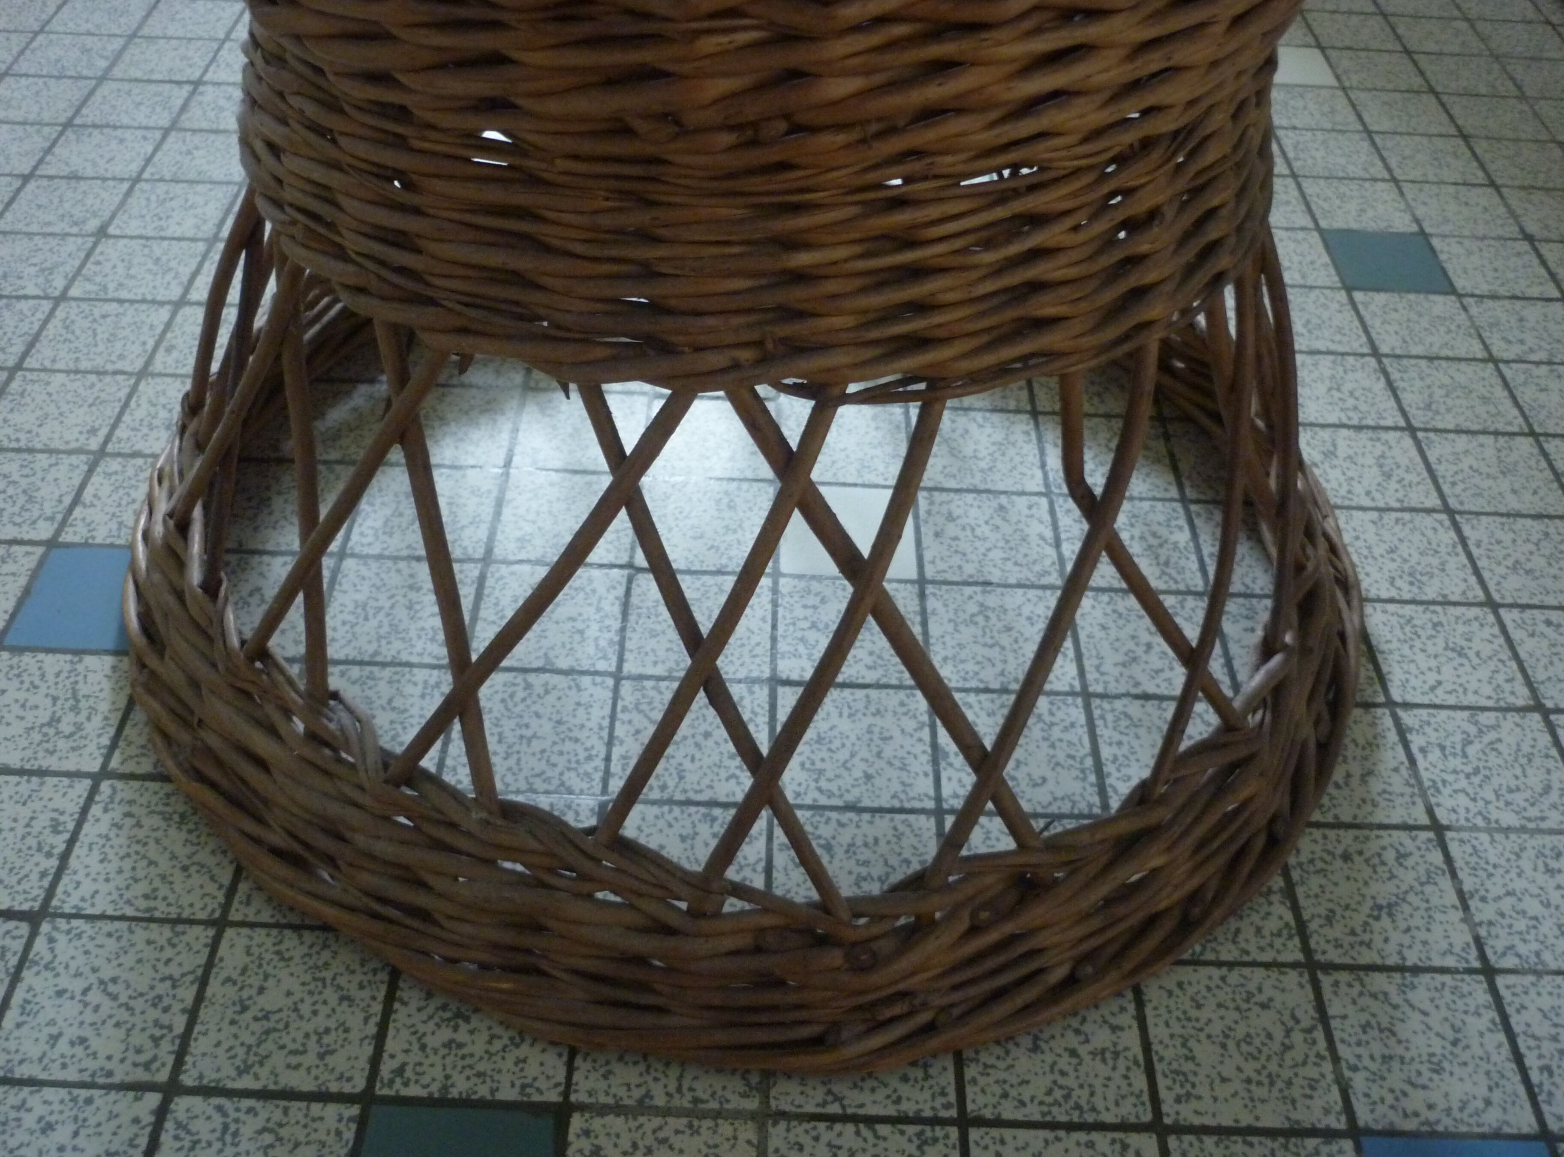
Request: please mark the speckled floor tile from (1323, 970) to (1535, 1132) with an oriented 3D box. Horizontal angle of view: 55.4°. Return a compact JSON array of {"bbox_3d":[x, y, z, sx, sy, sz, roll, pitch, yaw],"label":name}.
[{"bbox_3d":[0.181,0.135,0.424,0.050,0.007,0.049,2,44,-1],"label":"speckled floor tile"}]

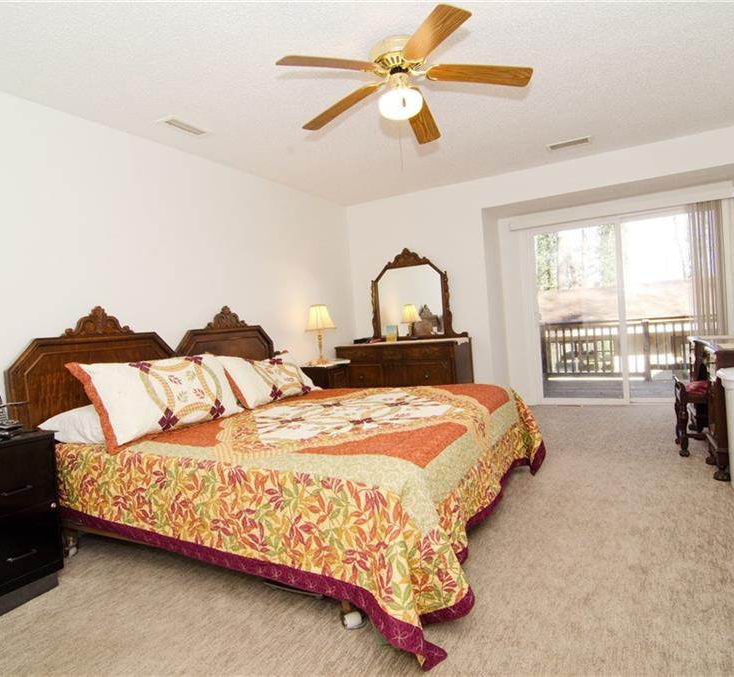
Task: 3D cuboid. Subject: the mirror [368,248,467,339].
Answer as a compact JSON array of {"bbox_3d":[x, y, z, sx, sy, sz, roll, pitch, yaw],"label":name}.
[{"bbox_3d":[0.504,-0.483,4.874,1.110,0.980,0.090,-2,3,30],"label":"mirror"}]

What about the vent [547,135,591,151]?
[{"bbox_3d":[1.652,-1.583,3.721,0.330,0.020,0.170,-2,3,30],"label":"vent"}]

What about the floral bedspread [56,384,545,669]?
[{"bbox_3d":[-0.224,0.704,2.669,2.000,0.610,2.030,-2,3,30],"label":"floral bedspread"}]

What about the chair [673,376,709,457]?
[{"bbox_3d":[2.486,0.552,3.296,0.420,0.530,0.420,-2,3,30],"label":"chair"}]

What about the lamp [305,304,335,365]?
[{"bbox_3d":[-0.464,-0.018,4.342,0.290,0.580,0.290,-4,3,0],"label":"lamp"}]

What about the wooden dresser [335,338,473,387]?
[{"bbox_3d":[0.398,0.461,4.799,1.330,0.860,0.530,-2,3,30],"label":"wooden dresser"}]

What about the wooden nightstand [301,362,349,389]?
[{"bbox_3d":[-0.400,0.618,4.385,0.390,0.700,0.440,-2,3,30],"label":"wooden nightstand"}]

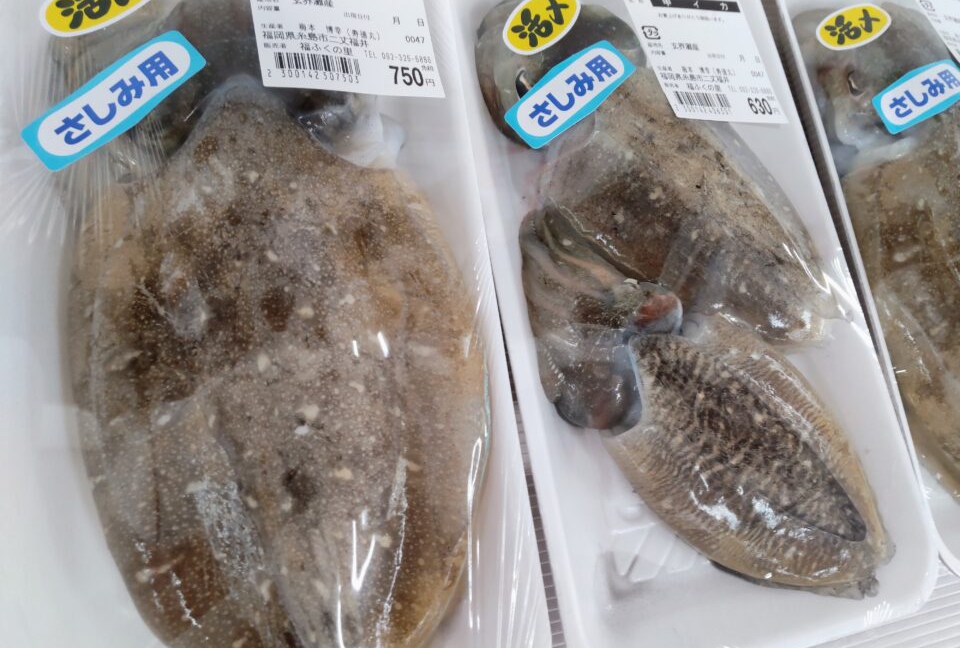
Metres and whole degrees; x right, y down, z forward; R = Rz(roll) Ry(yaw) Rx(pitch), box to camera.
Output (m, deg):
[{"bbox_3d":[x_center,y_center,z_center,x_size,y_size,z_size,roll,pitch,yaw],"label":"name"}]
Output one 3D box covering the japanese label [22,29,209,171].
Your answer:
[{"bbox_3d":[-0.100,-0.062,0.184,0.018,0.002,0.053,44,73,-3],"label":"japanese label"}]

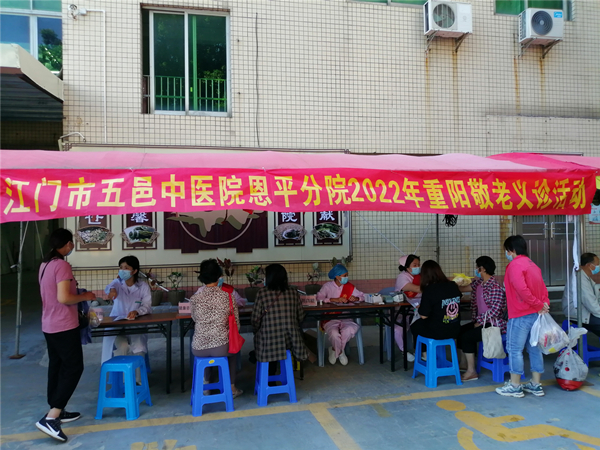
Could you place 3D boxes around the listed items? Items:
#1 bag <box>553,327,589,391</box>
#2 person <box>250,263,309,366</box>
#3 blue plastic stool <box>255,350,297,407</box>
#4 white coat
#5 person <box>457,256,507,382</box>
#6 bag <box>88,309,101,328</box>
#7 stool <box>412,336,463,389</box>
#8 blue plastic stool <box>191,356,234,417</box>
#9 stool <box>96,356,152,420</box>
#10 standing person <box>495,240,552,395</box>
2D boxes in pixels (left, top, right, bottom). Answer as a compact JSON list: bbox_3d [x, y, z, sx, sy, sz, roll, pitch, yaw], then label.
[{"bbox_3d":[2.642,1.306,4.410,0.330,0.600,0.280,-1,-1,30],"label":"bag"},{"bbox_3d":[-0.220,1.018,4.458,0.560,1.280,0.700,-1,-1,-12],"label":"person"},{"bbox_3d":[-0.240,1.427,4.318,0.335,0.460,0.335,-1,-1,-17],"label":"blue plastic stool"},{"bbox_3d":[-1.898,1.034,4.930,0.530,0.900,0.480,-1,-1,0],"label":"white coat"},{"bbox_3d":[1.974,0.984,4.828,0.600,1.280,0.480,-1,-1,-17],"label":"person"},{"bbox_3d":[-1.806,0.824,3.970,0.110,0.175,0.090,-1,-1,-11],"label":"bag"},{"bbox_3d":[1.427,1.406,4.723,0.350,0.460,0.350,-1,-1,-17],"label":"stool"},{"bbox_3d":[-0.772,1.387,4.000,0.330,0.475,0.330,-1,-1,-21],"label":"blue plastic stool"},{"bbox_3d":[-1.559,1.444,4.038,0.340,0.460,0.350,-1,-1,-1],"label":"stool"},{"bbox_3d":[2.073,0.832,4.200,0.420,1.500,0.440,-2,-1,38],"label":"standing person"}]

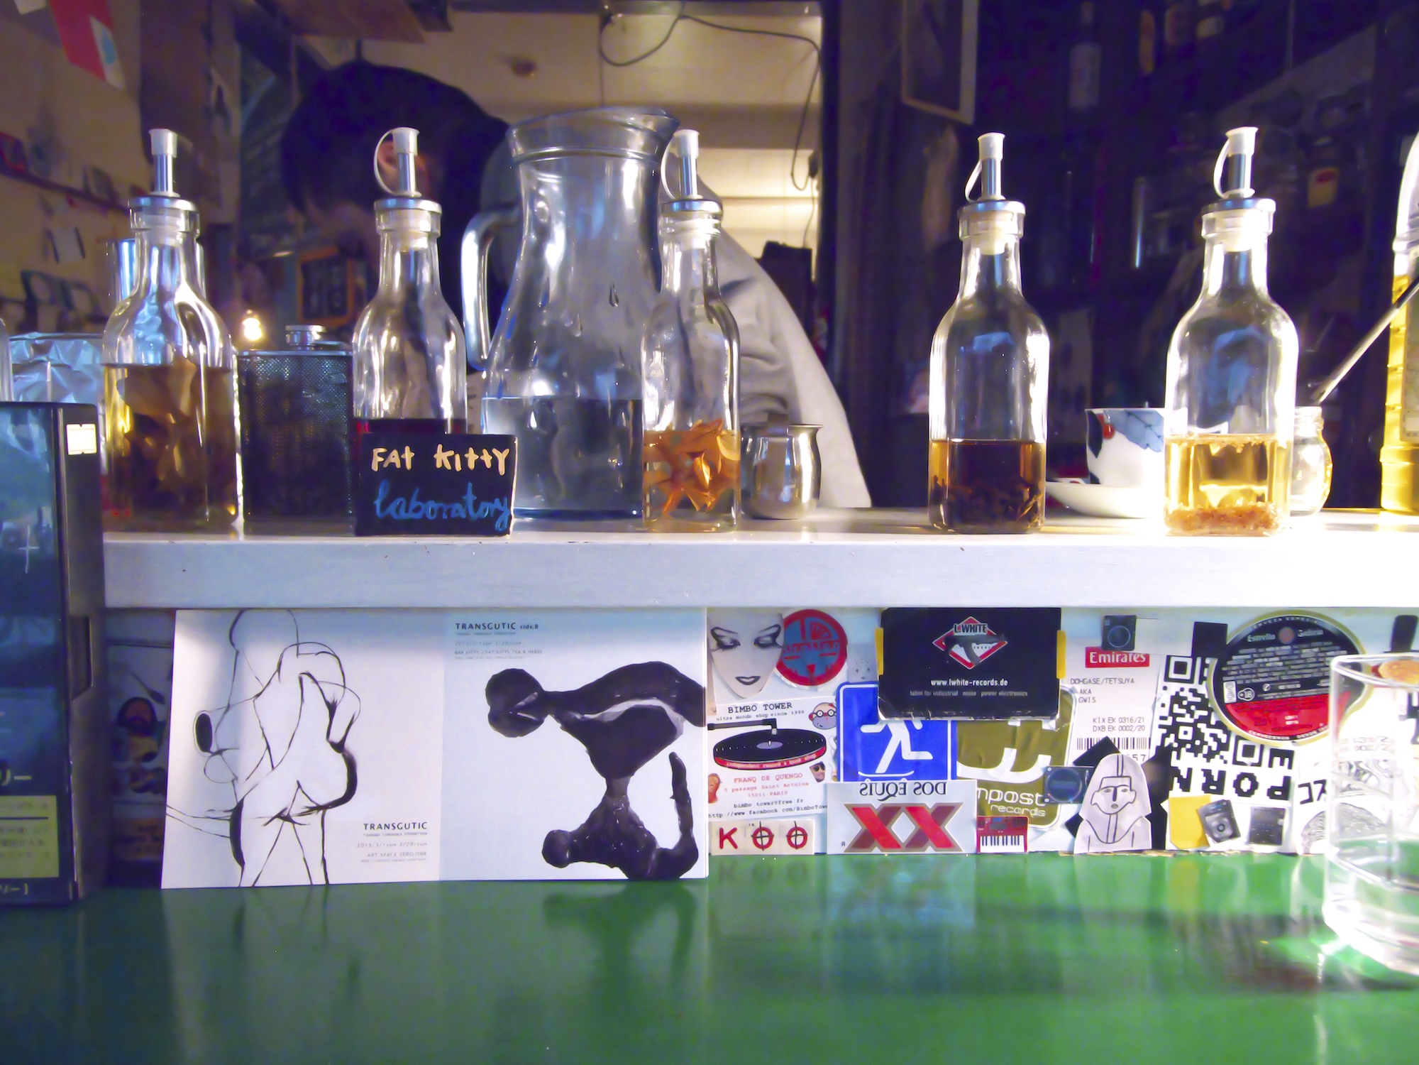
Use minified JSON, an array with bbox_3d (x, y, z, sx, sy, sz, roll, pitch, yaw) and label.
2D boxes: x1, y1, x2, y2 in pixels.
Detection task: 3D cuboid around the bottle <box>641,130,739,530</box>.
[{"bbox_3d":[-0.010,-0.104,0.595,0.048,0.204,0.048,0,5,0],"label":"bottle"}]

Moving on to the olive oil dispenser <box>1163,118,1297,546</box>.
[{"bbox_3d":[0.267,-0.103,0.583,0.048,0.204,0.048,0,5,0],"label":"olive oil dispenser"}]

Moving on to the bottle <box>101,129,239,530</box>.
[{"bbox_3d":[-0.283,-0.104,0.599,0.048,0.204,0.048,0,5,0],"label":"bottle"}]

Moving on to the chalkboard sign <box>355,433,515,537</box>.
[{"bbox_3d":[-0.134,-0.023,0.564,0.075,0.052,0.006,0,-11,0],"label":"chalkboard sign"}]

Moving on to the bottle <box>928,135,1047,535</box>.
[{"bbox_3d":[0.145,-0.103,0.593,0.048,0.204,0.048,0,5,0],"label":"bottle"}]

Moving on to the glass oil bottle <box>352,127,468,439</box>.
[{"bbox_3d":[-0.154,-0.103,0.590,0.048,0.204,0.048,0,5,0],"label":"glass oil bottle"}]

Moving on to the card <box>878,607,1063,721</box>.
[{"bbox_3d":[0.127,0.064,0.562,0.088,0.055,0.002,0,5,0],"label":"card"}]

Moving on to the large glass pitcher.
[{"bbox_3d":[-0.080,-0.132,0.714,0.146,0.240,0.135,1,5,7],"label":"large glass pitcher"}]

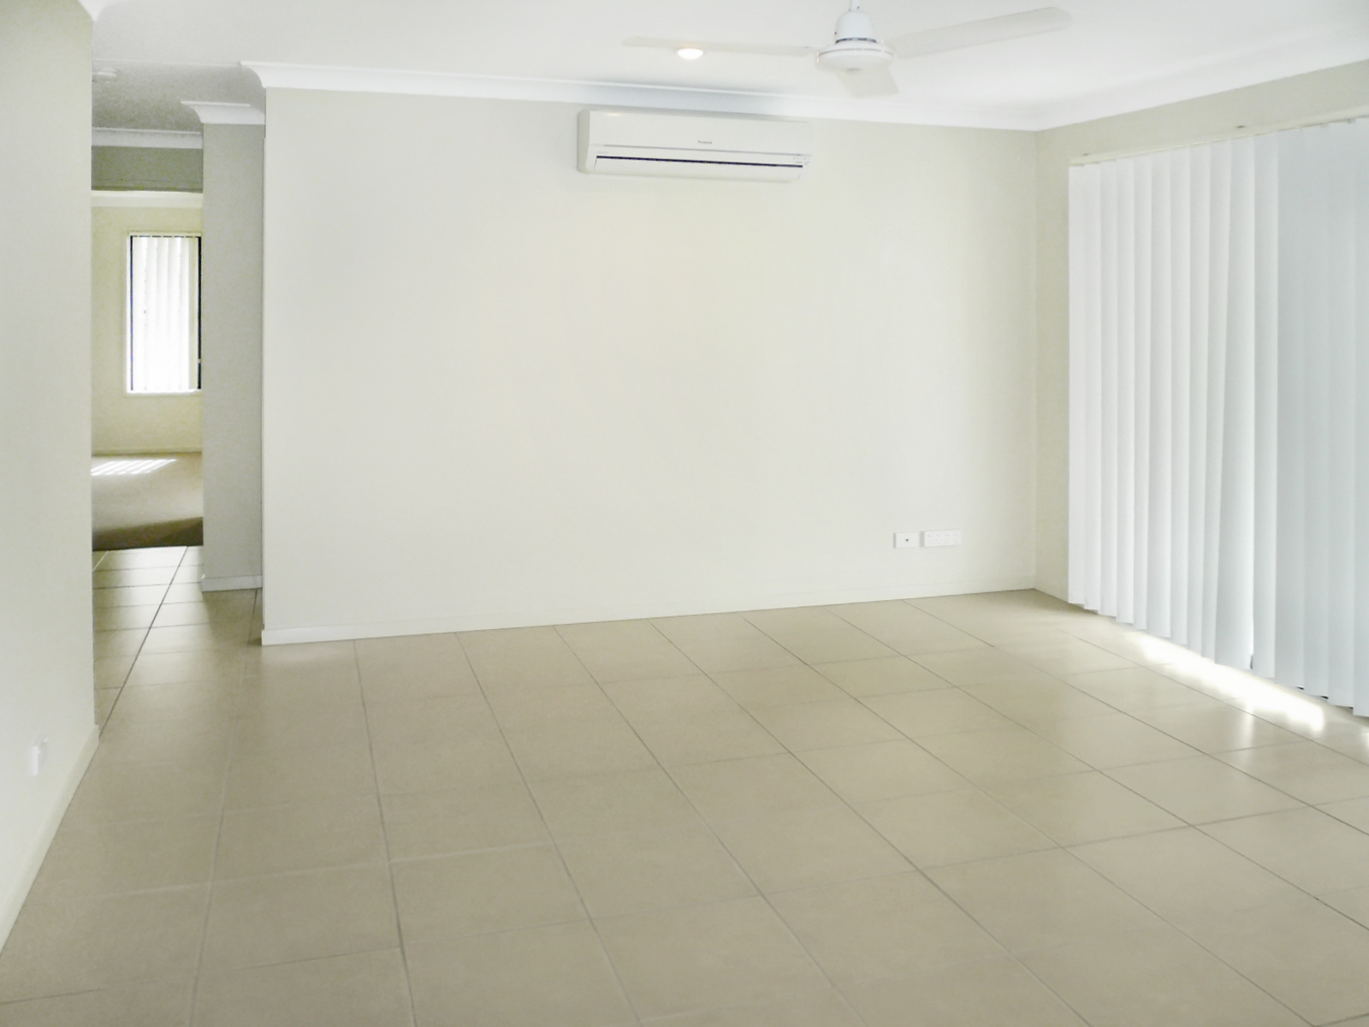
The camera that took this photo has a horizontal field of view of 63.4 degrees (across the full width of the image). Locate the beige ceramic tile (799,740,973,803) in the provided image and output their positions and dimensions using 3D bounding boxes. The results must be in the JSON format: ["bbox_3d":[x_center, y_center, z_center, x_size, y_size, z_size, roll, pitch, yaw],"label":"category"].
[{"bbox_3d":[0.661,0.864,3.730,0.455,0.010,0.445,-3,11,-18],"label":"beige ceramic tile"}]

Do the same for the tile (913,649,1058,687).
[{"bbox_3d":[1.161,0.611,4.418,0.420,0.010,0.410,-2,10,-18],"label":"tile"}]

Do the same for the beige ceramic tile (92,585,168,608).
[{"bbox_3d":[-2.847,0.425,5.572,0.432,0.012,0.423,-2,11,-18],"label":"beige ceramic tile"}]

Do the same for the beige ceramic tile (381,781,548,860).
[{"bbox_3d":[-0.596,0.827,2.992,0.420,0.010,0.410,-2,10,-18],"label":"beige ceramic tile"}]

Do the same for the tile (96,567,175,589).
[{"bbox_3d":[-3.080,0.360,6.173,0.455,0.010,0.445,-3,11,-19],"label":"tile"}]

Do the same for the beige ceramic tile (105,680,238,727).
[{"bbox_3d":[-1.770,0.660,3.869,0.420,0.010,0.410,-2,10,-18],"label":"beige ceramic tile"}]

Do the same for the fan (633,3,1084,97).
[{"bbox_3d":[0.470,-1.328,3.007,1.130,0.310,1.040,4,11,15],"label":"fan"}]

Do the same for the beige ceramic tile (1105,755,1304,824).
[{"bbox_3d":[1.653,0.875,3.548,0.450,0.012,0.450,-2,10,-18],"label":"beige ceramic tile"}]

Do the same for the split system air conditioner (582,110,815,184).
[{"bbox_3d":[0.055,-1.680,5.070,1.060,0.265,0.220,-2,11,-18],"label":"split system air conditioner"}]

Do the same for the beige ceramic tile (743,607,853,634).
[{"bbox_3d":[0.506,0.490,5.071,0.420,0.010,0.410,-2,10,-18],"label":"beige ceramic tile"}]

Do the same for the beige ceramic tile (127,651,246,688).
[{"bbox_3d":[-1.925,0.603,4.293,0.430,0.010,0.405,-2,11,-18],"label":"beige ceramic tile"}]

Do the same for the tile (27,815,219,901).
[{"bbox_3d":[-1.478,0.920,2.954,0.433,0.012,0.419,-2,11,-18],"label":"tile"}]

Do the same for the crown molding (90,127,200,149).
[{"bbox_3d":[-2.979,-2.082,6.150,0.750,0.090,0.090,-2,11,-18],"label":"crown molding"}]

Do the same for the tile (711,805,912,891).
[{"bbox_3d":[0.329,0.886,2.949,0.430,0.010,0.405,-2,11,-18],"label":"tile"}]

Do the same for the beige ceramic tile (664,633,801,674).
[{"bbox_3d":[0.224,0.576,4.538,0.420,0.010,0.410,-2,10,-18],"label":"beige ceramic tile"}]

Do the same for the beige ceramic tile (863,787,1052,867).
[{"bbox_3d":[0.800,0.940,3.323,0.455,0.010,0.445,-3,11,-18],"label":"beige ceramic tile"}]

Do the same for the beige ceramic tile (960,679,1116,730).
[{"bbox_3d":[1.289,0.701,4.069,0.430,0.010,0.405,-2,11,-18],"label":"beige ceramic tile"}]

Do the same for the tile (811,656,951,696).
[{"bbox_3d":[0.825,0.678,4.656,0.450,0.012,0.450,-2,10,-18],"label":"tile"}]

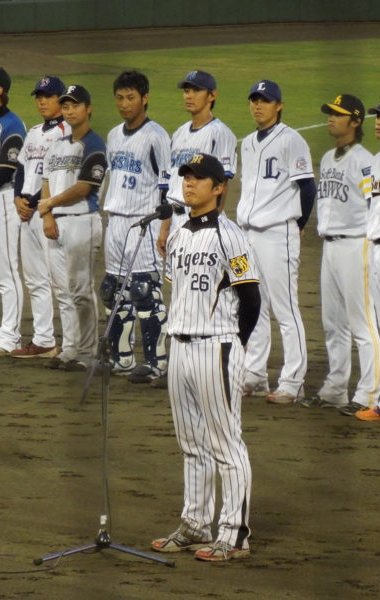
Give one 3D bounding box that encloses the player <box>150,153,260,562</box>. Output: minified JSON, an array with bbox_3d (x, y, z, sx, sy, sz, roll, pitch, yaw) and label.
[{"bbox_3d":[0.076,0.247,28.971,0.380,1.852,0.510,-3,5,-38],"label":"player"}]

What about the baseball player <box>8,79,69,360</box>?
[{"bbox_3d":[-0.941,-0.530,39.900,0.380,1.787,0.520,-4,6,-44],"label":"baseball player"}]

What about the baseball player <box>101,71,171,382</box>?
[{"bbox_3d":[-0.336,-0.472,38.543,0.490,1.868,0.360,3,5,35],"label":"baseball player"}]

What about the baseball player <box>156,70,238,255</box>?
[{"bbox_3d":[0.052,-0.444,37.978,0.520,1.895,0.370,4,6,45],"label":"baseball player"}]

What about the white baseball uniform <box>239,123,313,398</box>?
[{"bbox_3d":[0.505,-0.244,36.484,0.330,1.570,0.500,-4,6,-44],"label":"white baseball uniform"}]

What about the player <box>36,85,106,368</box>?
[{"bbox_3d":[-0.739,-0.472,39.337,0.400,1.760,0.500,-4,6,-45],"label":"player"}]

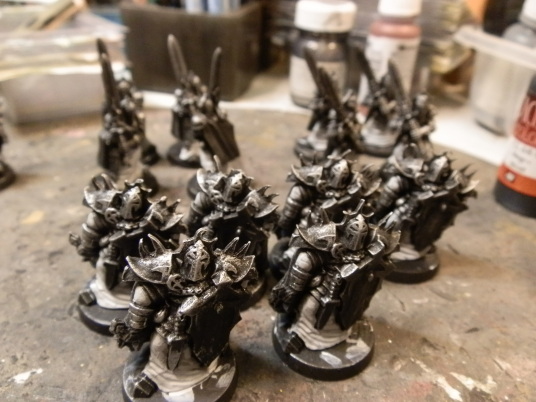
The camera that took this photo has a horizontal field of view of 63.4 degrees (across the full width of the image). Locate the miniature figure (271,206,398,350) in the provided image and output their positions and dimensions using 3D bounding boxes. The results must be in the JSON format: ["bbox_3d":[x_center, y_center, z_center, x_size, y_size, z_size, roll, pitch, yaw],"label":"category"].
[{"bbox_3d":[0.015,0.017,0.095,0.028,0.037,0.026,-2,35,-6],"label":"miniature figure"}]

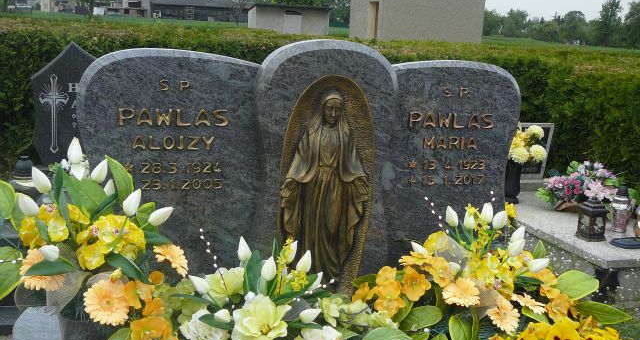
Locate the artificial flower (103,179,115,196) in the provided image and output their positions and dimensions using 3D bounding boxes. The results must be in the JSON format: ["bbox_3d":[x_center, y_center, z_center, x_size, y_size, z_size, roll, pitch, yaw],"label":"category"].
[{"bbox_3d":[-0.545,0.048,1.860,0.034,0.056,0.034,18,6,0],"label":"artificial flower"}]

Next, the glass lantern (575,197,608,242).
[{"bbox_3d":[1.678,0.296,4.450,0.132,0.258,0.132,-1,12,-18],"label":"glass lantern"}]

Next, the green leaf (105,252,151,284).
[{"bbox_3d":[-0.447,0.230,1.680,0.120,0.036,0.035,34,12,14],"label":"green leaf"}]

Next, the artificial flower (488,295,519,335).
[{"bbox_3d":[0.502,0.400,1.980,0.088,0.102,0.045,7,17,-8],"label":"artificial flower"}]

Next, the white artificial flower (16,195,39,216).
[{"bbox_3d":[-0.675,0.082,1.670,0.036,0.063,0.036,-39,9,-11],"label":"white artificial flower"}]

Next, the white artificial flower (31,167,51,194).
[{"bbox_3d":[-0.653,0.025,1.690,0.036,0.066,0.036,-31,6,-9],"label":"white artificial flower"}]

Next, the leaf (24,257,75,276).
[{"bbox_3d":[-0.593,0.211,1.580,0.115,0.042,0.030,-3,13,-26],"label":"leaf"}]

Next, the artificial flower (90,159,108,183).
[{"bbox_3d":[-0.555,0.003,1.820,0.037,0.064,0.037,29,6,0],"label":"artificial flower"}]

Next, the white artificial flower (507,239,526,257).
[{"bbox_3d":[0.572,0.226,2.100,0.038,0.063,0.038,30,16,-22],"label":"white artificial flower"}]

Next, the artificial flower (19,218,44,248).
[{"bbox_3d":[-0.712,0.154,1.780,0.065,0.078,0.050,5,13,21],"label":"artificial flower"}]

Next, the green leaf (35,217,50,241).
[{"bbox_3d":[-0.635,0.134,1.650,0.030,0.056,0.020,-31,6,-9],"label":"green leaf"}]

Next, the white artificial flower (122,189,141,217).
[{"bbox_3d":[-0.464,0.080,1.780,0.039,0.070,0.039,25,7,-2],"label":"white artificial flower"}]

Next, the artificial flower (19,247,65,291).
[{"bbox_3d":[-0.635,0.225,1.650,0.103,0.100,0.035,2,12,-2],"label":"artificial flower"}]

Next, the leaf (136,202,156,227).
[{"bbox_3d":[-0.425,0.112,1.770,0.045,0.066,0.028,5,12,-19],"label":"leaf"}]

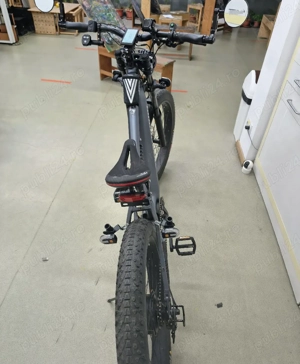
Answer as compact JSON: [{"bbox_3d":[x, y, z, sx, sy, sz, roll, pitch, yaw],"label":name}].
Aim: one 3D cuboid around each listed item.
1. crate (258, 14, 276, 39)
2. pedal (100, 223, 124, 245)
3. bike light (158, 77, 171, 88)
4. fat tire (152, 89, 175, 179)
[{"bbox_3d":[2.352,-2.856,5.234,0.420,0.410,0.520,3,41,0],"label":"crate"},{"bbox_3d":[-0.141,0.194,1.045,0.090,0.075,0.055,1,41,-2],"label":"pedal"},{"bbox_3d":[0.077,-0.520,1.450,0.060,0.045,0.045,16,43,14],"label":"bike light"},{"bbox_3d":[0.028,-0.280,1.897,0.103,0.737,0.737,13,42,16],"label":"fat tire"}]

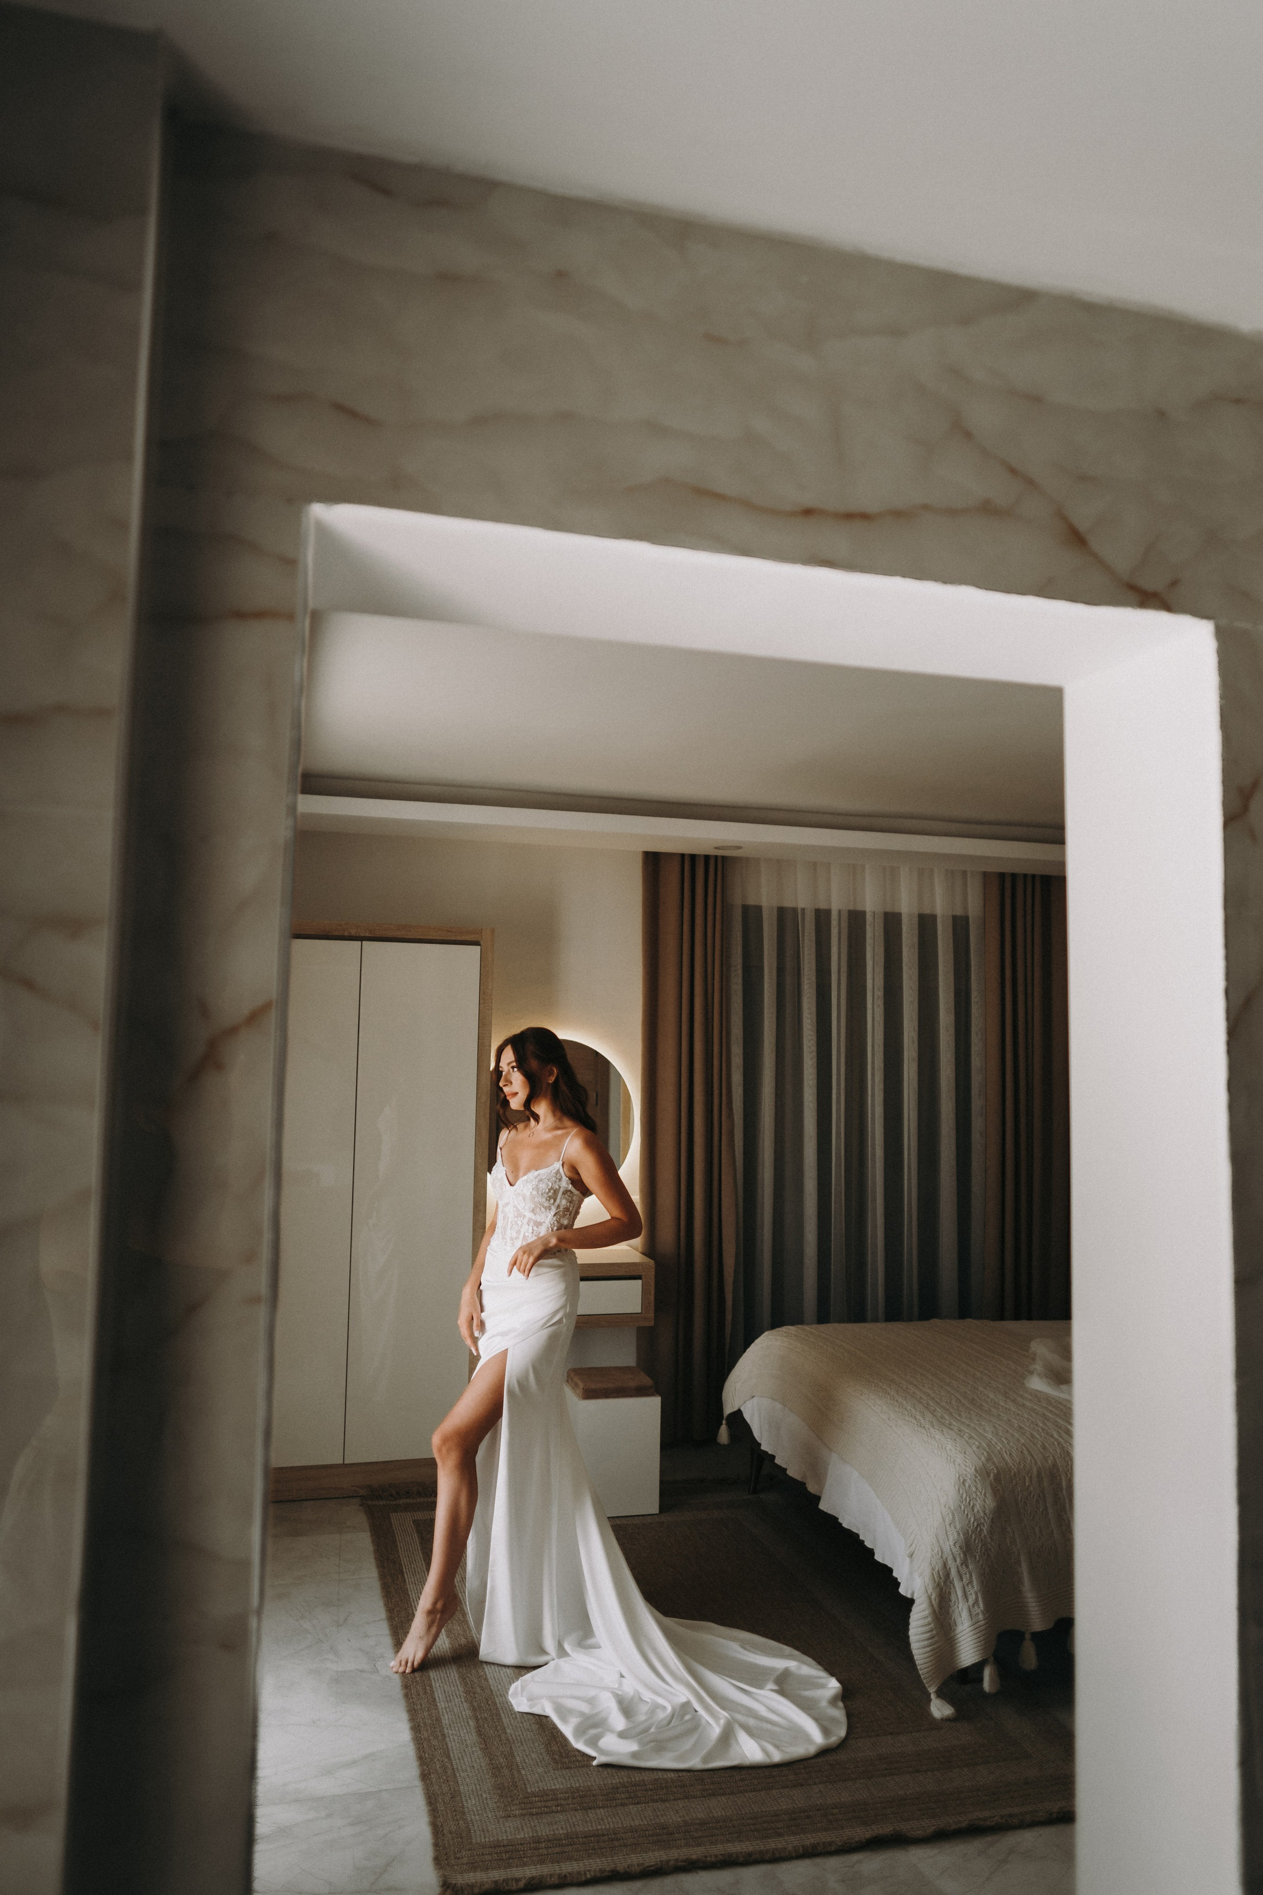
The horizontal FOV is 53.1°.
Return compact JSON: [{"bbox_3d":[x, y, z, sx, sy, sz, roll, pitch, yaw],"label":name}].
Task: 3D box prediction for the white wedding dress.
[{"bbox_3d":[0.119,1.199,3.298,0.872,1.370,0.826,-3,-6,40],"label":"white wedding dress"}]

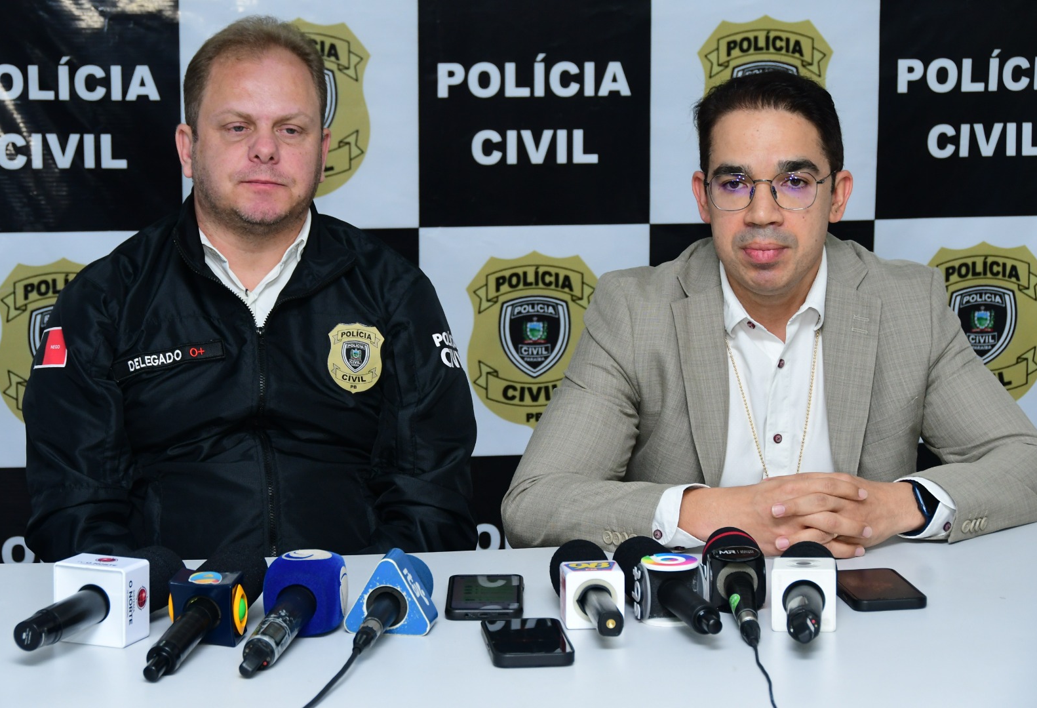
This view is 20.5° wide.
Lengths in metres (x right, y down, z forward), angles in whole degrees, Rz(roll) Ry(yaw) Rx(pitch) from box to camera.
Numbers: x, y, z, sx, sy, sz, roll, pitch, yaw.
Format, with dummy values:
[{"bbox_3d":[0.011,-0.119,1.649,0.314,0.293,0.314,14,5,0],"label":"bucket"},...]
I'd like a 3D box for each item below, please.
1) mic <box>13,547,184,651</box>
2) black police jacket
[{"bbox_3d":[-0.401,0.235,2.701,0.075,0.073,0.252,4,10,20],"label":"mic"},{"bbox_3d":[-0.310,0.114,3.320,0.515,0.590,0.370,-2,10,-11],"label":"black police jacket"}]

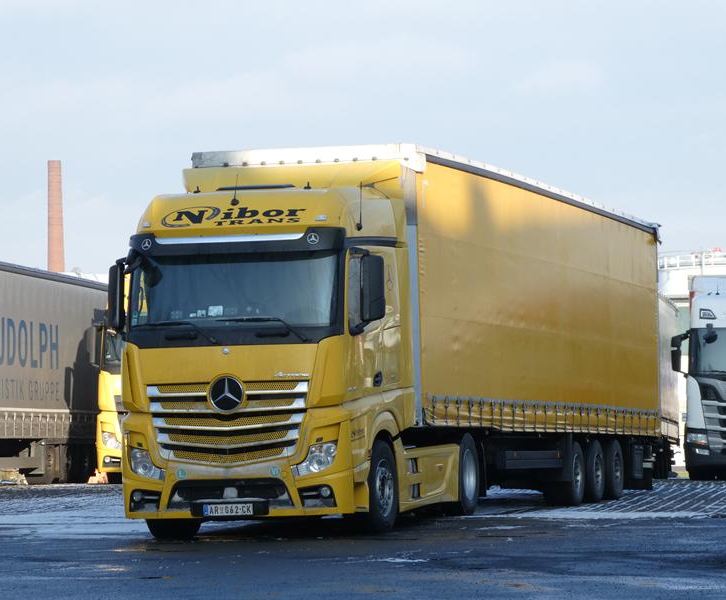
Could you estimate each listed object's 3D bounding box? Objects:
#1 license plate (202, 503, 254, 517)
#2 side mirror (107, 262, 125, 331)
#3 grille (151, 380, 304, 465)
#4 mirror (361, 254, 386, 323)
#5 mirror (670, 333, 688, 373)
[{"bbox_3d":[-1.324,2.069,30.750,0.520,0.113,0.020,-2,-3,16],"label":"license plate"},{"bbox_3d":[-2.515,-0.051,31.833,0.220,0.670,0.130,-3,-3,30],"label":"side mirror"},{"bbox_3d":[-1.341,1.234,30.913,1.620,0.810,0.200,-2,-3,16],"label":"grille"},{"bbox_3d":[0.104,-0.115,31.058,0.240,0.660,0.140,-1,-3,2],"label":"mirror"},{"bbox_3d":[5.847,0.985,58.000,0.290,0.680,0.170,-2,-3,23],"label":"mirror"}]

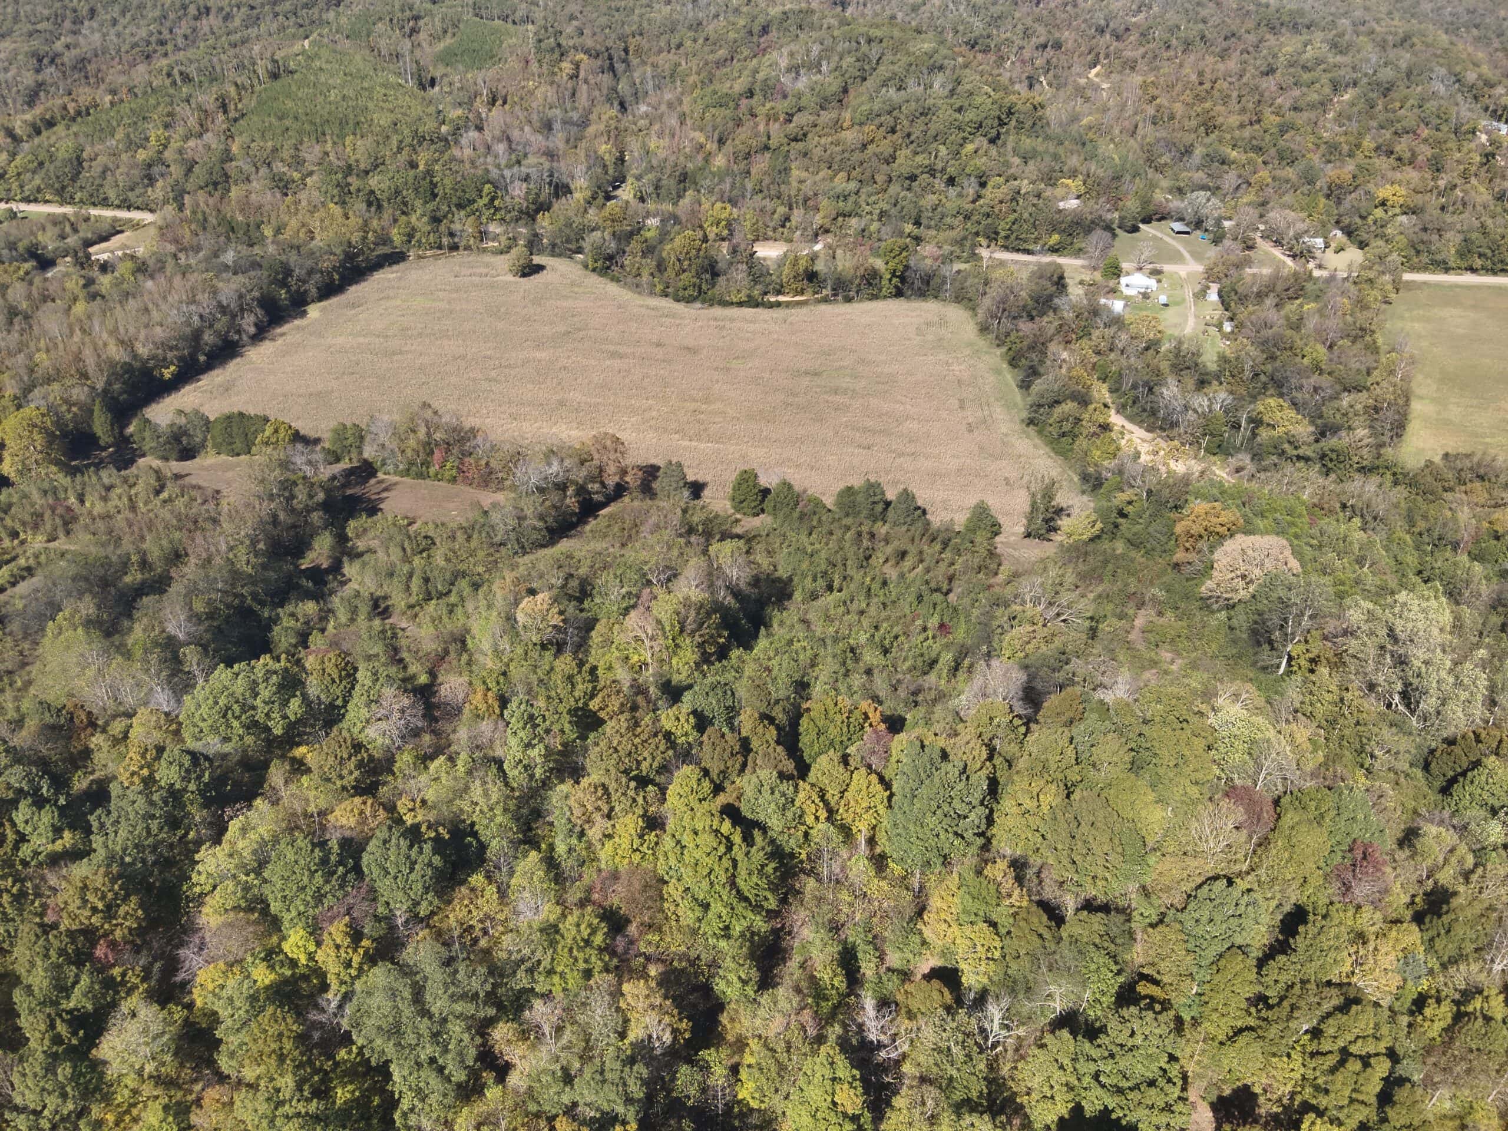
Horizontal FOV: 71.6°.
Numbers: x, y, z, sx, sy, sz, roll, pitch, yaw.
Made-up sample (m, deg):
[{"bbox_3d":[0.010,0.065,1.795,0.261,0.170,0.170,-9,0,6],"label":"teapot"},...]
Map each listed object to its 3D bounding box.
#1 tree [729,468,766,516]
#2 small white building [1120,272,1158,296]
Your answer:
[{"bbox_3d":[-1.467,-17.055,233.957,7.426,10.600,7.426,0,32,0],"label":"tree"},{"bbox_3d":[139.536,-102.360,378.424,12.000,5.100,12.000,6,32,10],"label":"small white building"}]

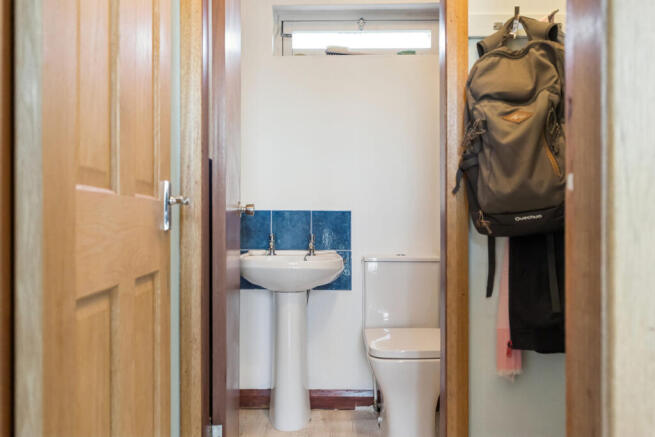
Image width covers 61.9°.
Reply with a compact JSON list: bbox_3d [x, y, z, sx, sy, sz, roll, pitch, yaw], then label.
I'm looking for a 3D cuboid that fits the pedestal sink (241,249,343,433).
[{"bbox_3d":[-0.175,0.560,2.550,0.505,0.805,0.410,0,0,0],"label":"pedestal sink"}]

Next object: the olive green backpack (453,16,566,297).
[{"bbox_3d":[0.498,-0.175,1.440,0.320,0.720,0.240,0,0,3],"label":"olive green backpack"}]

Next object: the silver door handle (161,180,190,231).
[{"bbox_3d":[-0.384,-0.033,1.380,0.065,0.130,0.105,0,0,-3],"label":"silver door handle"}]

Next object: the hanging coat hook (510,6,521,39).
[{"bbox_3d":[0.532,-0.548,1.540,0.027,0.080,0.055,0,0,0],"label":"hanging coat hook"}]

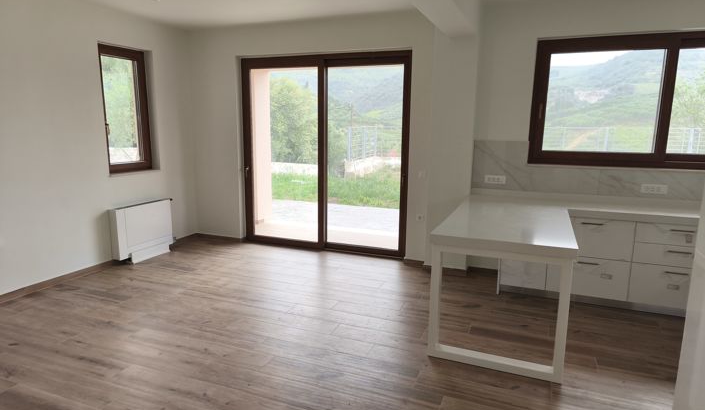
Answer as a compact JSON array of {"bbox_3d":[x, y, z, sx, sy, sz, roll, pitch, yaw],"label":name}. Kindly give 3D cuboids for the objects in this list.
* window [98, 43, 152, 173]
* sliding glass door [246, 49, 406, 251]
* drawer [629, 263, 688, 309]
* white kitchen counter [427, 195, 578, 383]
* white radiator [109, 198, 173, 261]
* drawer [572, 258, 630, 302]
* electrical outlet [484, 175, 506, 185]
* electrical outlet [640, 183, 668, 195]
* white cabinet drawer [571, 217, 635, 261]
[{"bbox_3d":[-2.728,-1.110,5.542,0.080,1.435,0.705,4,11,22],"label":"window"},{"bbox_3d":[-0.370,-0.610,5.897,2.265,2.429,0.120,4,11,22],"label":"sliding glass door"},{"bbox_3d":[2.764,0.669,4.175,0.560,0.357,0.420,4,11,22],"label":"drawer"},{"bbox_3d":[1.313,0.520,3.975,0.910,0.895,1.955,4,11,22],"label":"white kitchen counter"},{"bbox_3d":[-2.527,0.317,5.639,0.148,0.659,0.828,4,11,22],"label":"white radiator"},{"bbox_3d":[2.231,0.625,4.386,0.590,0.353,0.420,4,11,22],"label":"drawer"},{"bbox_3d":[1.503,-0.265,4.919,0.203,0.082,0.020,4,11,22],"label":"electrical outlet"},{"bbox_3d":[2.836,-0.146,4.392,0.208,0.085,0.020,4,11,22],"label":"electrical outlet"},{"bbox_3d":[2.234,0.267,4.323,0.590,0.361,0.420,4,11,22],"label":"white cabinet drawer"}]

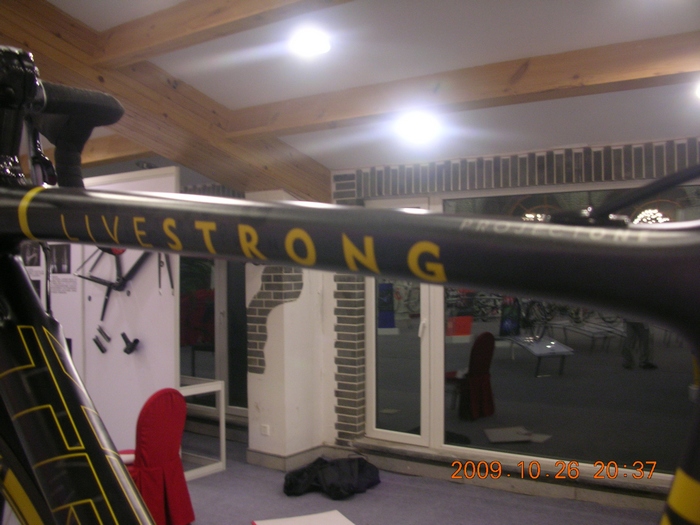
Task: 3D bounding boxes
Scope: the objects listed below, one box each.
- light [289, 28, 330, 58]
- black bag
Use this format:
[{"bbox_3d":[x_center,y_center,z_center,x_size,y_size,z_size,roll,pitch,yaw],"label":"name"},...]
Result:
[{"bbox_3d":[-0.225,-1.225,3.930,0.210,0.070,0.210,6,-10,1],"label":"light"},{"bbox_3d":[-0.125,1.640,5.460,0.760,0.220,0.480,0,-1,-7],"label":"black bag"}]

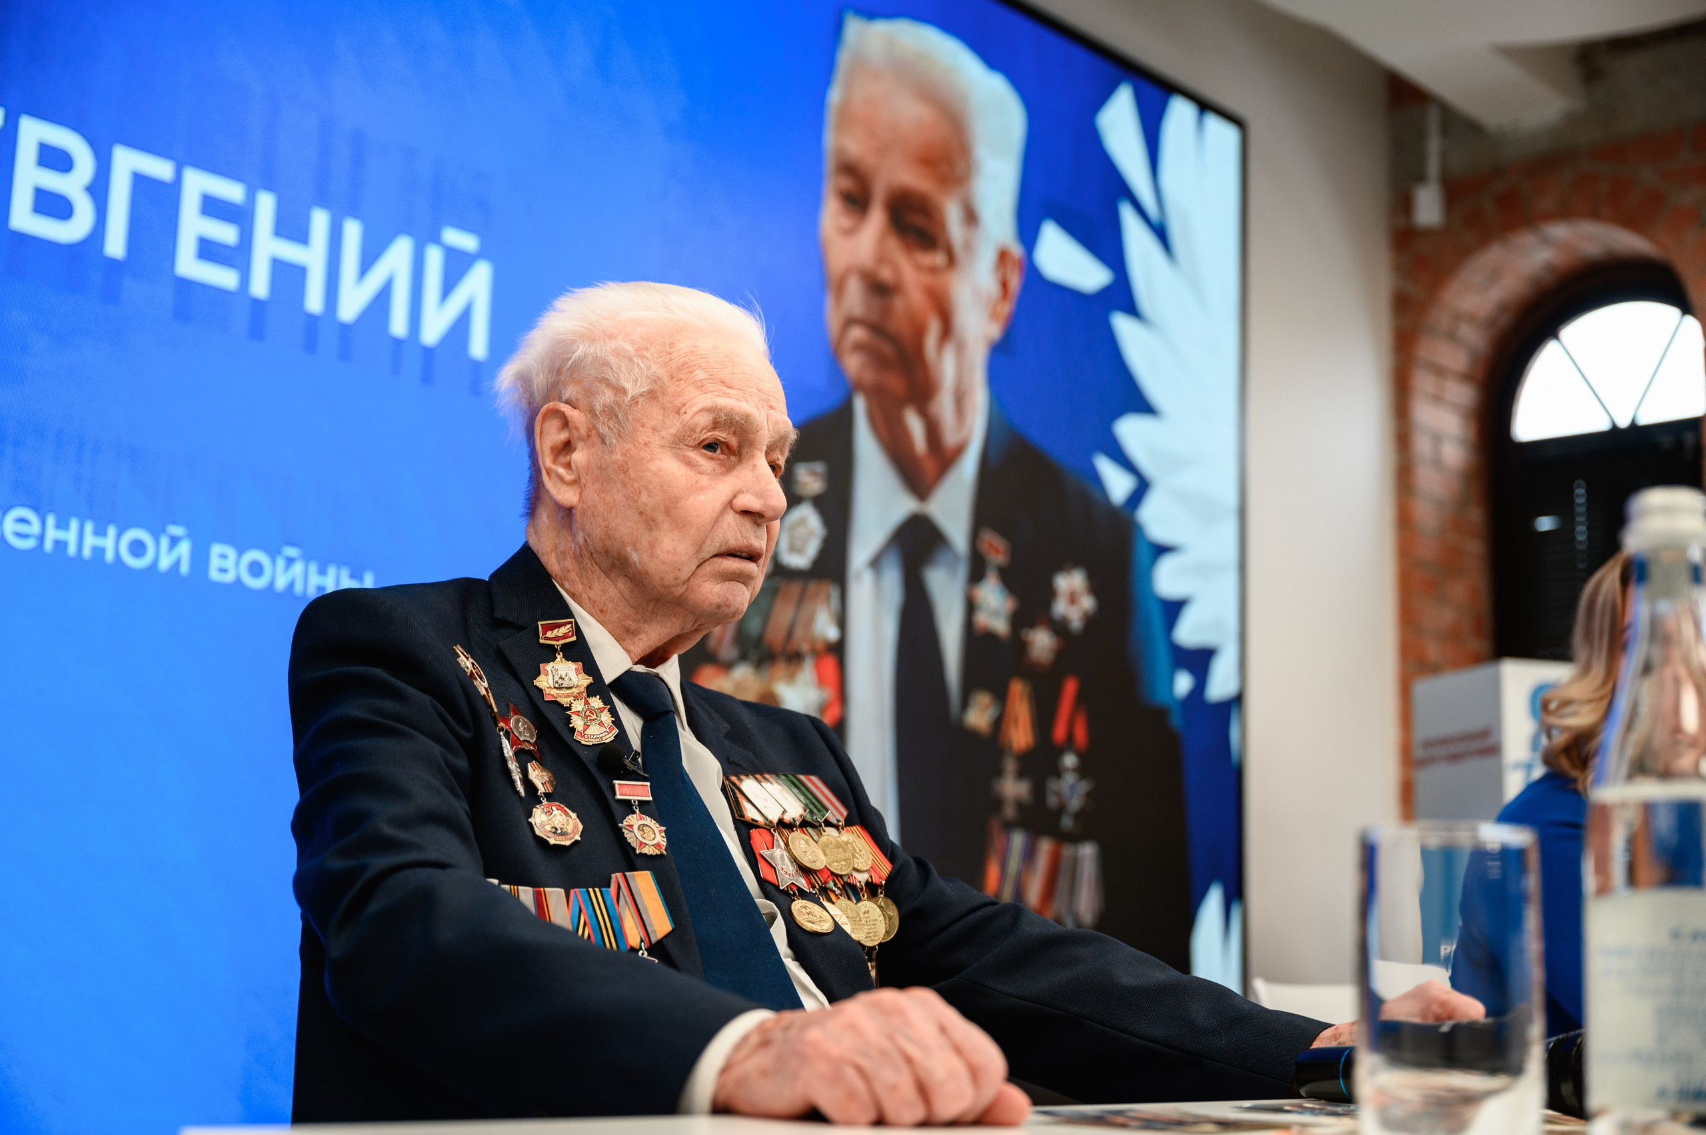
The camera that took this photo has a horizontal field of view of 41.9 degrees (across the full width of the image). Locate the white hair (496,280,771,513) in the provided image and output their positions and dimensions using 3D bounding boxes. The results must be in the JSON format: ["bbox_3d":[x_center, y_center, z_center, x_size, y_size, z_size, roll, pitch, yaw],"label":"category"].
[{"bbox_3d":[-0.152,-0.118,1.530,0.200,0.160,0.175,-4,-12,31],"label":"white hair"}]

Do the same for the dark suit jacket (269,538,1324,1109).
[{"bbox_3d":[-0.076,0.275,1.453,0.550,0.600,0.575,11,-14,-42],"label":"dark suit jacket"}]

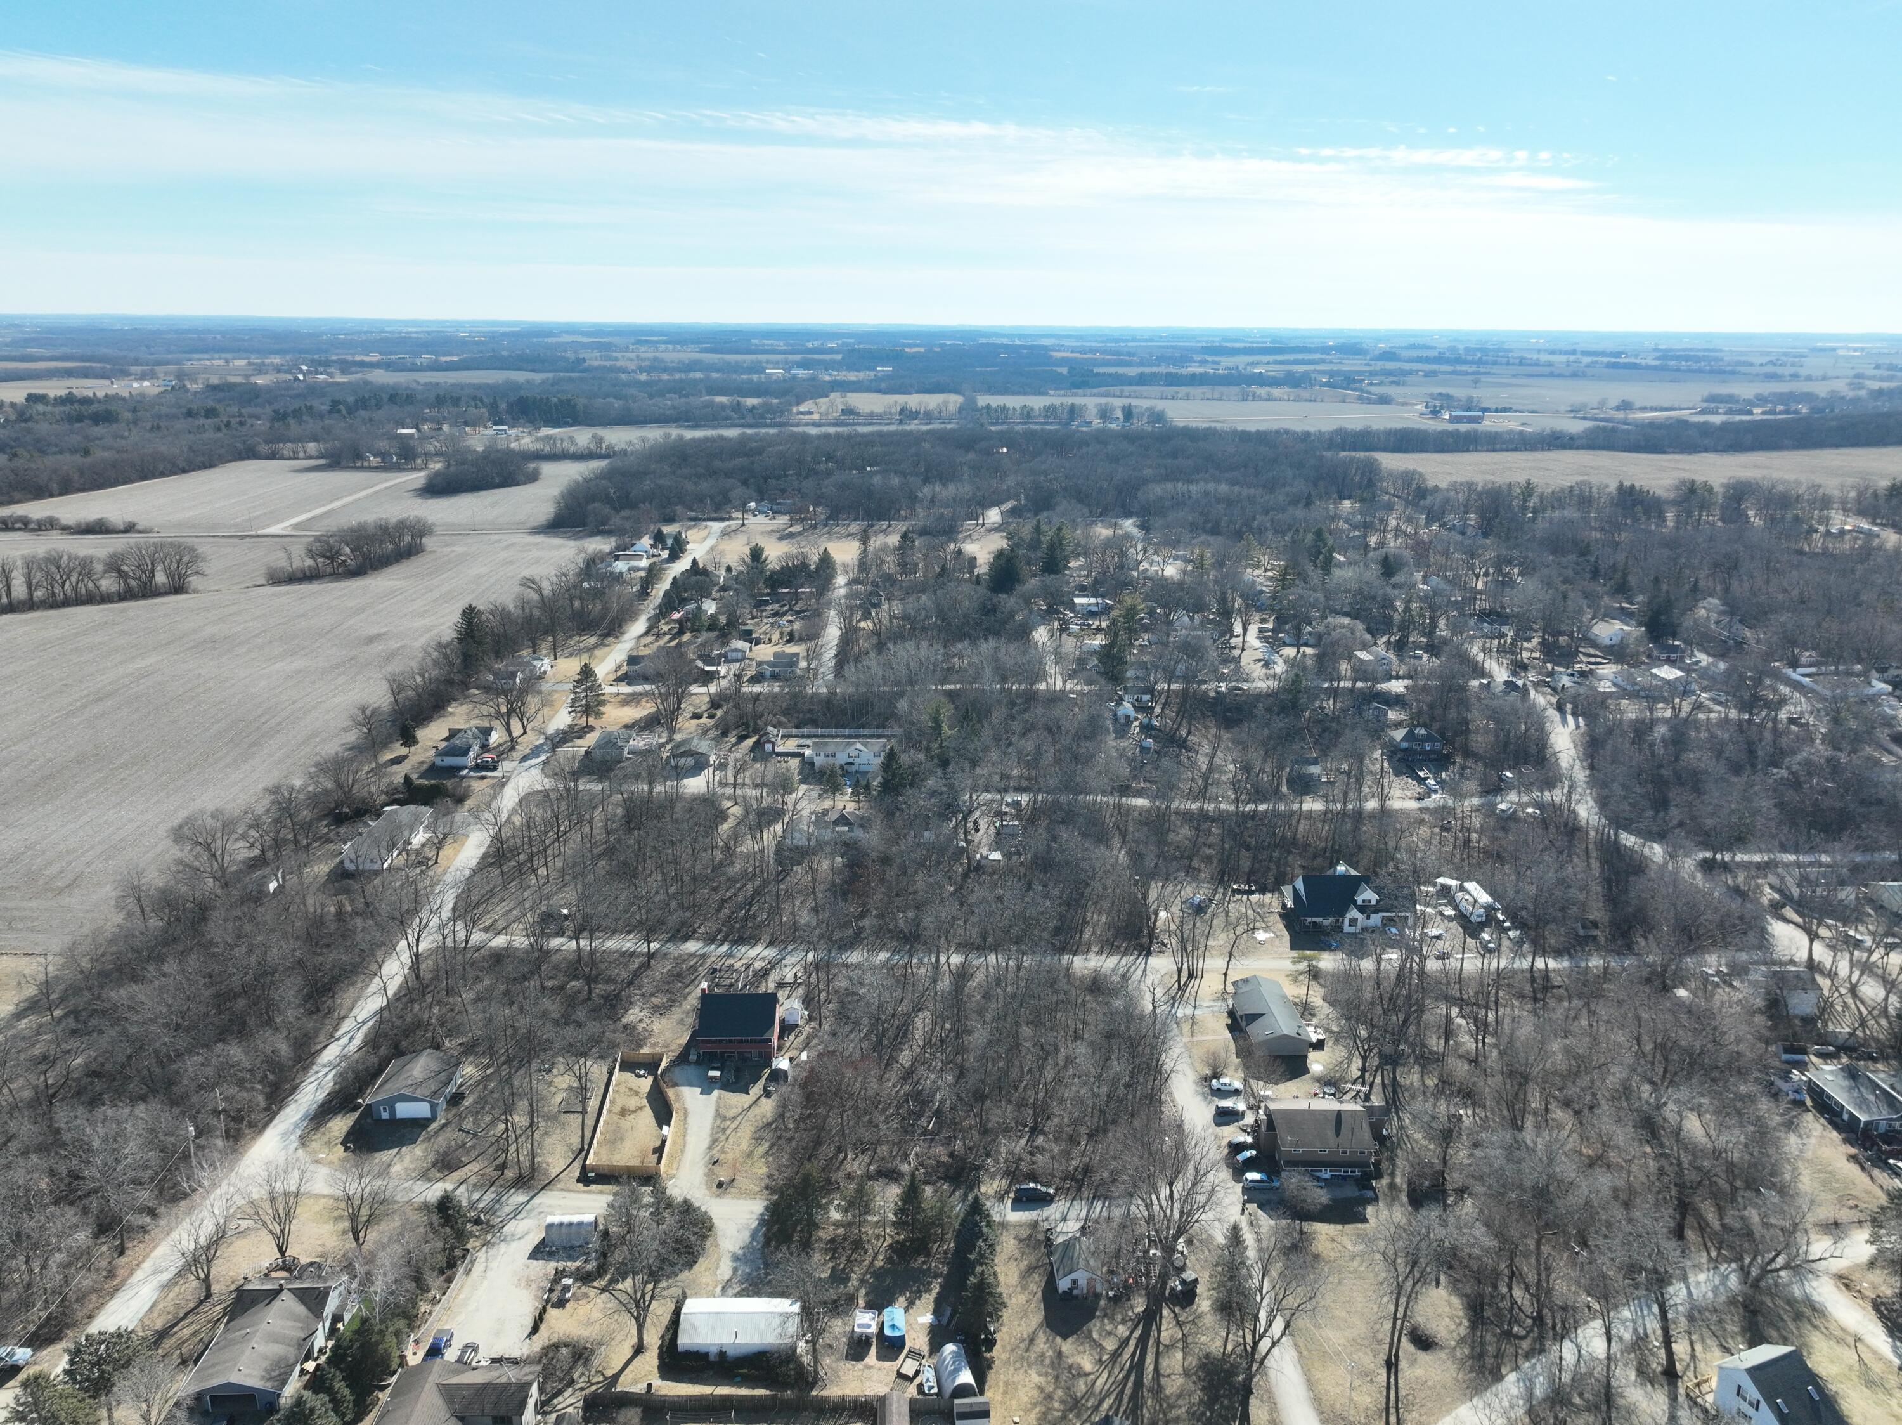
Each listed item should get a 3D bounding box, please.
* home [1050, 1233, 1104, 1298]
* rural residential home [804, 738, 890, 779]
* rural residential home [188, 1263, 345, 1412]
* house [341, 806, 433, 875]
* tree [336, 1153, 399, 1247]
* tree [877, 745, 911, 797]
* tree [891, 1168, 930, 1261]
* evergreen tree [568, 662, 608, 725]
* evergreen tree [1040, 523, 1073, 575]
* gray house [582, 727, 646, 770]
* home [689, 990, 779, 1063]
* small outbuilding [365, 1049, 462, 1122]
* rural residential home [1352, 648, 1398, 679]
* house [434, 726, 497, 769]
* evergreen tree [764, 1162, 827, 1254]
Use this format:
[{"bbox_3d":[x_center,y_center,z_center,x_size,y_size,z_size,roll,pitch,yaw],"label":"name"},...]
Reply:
[{"bbox_3d":[15.159,65.960,156.998,5.400,3.800,5.800,0,17,-2],"label":"home"},{"bbox_3d":[-26.312,10.563,334.805,19.800,7.000,9.000,0,17,-2],"label":"rural residential home"},{"bbox_3d":[-74.620,68.262,144.608,10.500,4.700,17.200,0,17,-3],"label":"rural residential home"},{"bbox_3d":[-124.561,27.237,290.577,9.888,4.742,28.754,0,17,-1],"label":"house"},{"bbox_3d":[-70.625,59.637,159.940,7.600,12.500,7.400,1,17,0],"label":"tree"},{"bbox_3d":[-14.244,13.962,323.923,7.305,13.009,7.305,1,17,0],"label":"tree"},{"bbox_3d":[-4.615,60.728,160.876,4.900,11.200,4.900,1,17,0],"label":"tree"},{"bbox_3d":[-103.544,-5.263,375.595,11.011,18.566,11.011,1,17,0],"label":"evergreen tree"},{"bbox_3d":[48.312,-75.607,607.767,13.705,22.744,13.705,1,17,0],"label":"evergreen tree"},{"bbox_3d":[-86.690,8.140,342.516,10.500,6.000,11.500,0,17,-2],"label":"gray house"},{"bbox_3d":[-33.860,49.414,211.865,12.208,9.080,11.098,0,17,-1],"label":"home"},{"bbox_3d":[-77.642,54.129,191.744,10.000,4.650,11.100,0,17,-3],"label":"small outbuilding"},{"bbox_3d":[143.028,-16.806,441.147,9.888,7.466,14.125,0,17,-1],"label":"rural residential home"},{"bbox_3d":[-130.138,8.637,351.585,14.125,5.246,22.196,0,17,-1],"label":"house"},{"bbox_3d":[-19.603,61.773,166.374,7.504,11.780,7.504,1,17,0],"label":"evergreen tree"}]

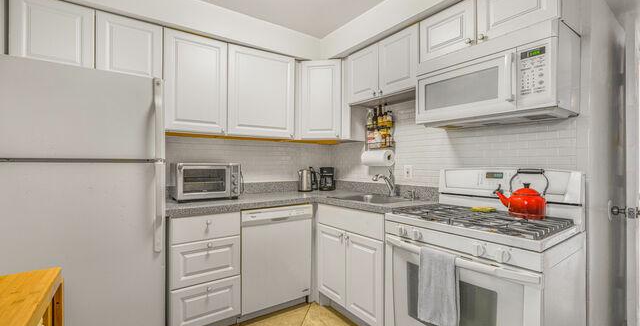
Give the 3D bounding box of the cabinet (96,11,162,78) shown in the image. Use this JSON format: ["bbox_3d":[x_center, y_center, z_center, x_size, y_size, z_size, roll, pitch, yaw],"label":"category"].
[{"bbox_3d":[-1.353,-0.757,2.037,0.384,0.416,0.320,0,0,-35],"label":"cabinet"}]

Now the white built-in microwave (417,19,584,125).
[{"bbox_3d":[1.025,-0.467,1.731,0.381,0.417,0.767,0,0,-35],"label":"white built-in microwave"}]

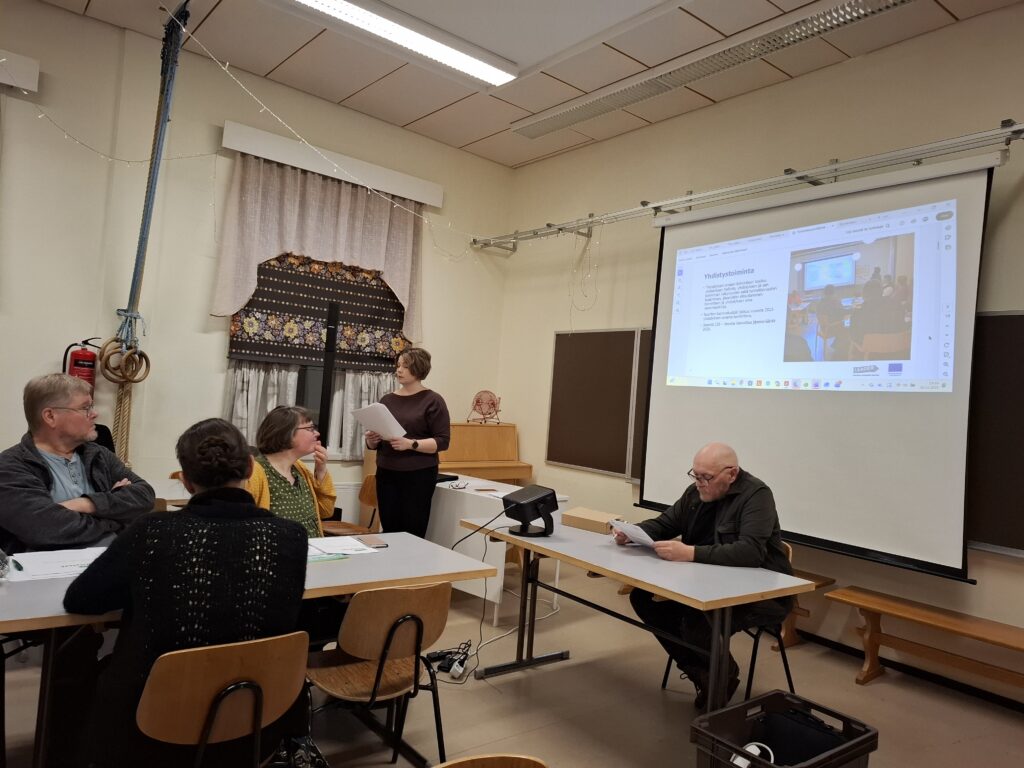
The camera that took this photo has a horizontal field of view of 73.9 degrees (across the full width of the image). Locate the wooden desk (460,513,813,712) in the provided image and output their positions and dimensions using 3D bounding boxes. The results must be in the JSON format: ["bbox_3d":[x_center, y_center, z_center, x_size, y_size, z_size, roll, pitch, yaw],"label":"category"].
[{"bbox_3d":[0.419,1.072,2.983,0.655,0.715,1.410,5,-1,-40],"label":"wooden desk"}]

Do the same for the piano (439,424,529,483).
[{"bbox_3d":[-0.558,0.915,6.293,1.480,1.120,0.600,6,-1,-44],"label":"piano"}]

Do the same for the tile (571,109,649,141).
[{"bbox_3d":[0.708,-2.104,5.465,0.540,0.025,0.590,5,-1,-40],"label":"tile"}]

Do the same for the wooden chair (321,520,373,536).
[{"bbox_3d":[-1.008,0.939,4.114,0.500,0.790,0.460,5,-1,-40],"label":"wooden chair"}]

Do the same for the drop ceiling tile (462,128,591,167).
[{"bbox_3d":[0.113,-2.143,6.081,0.640,0.025,1.130,5,-1,-40],"label":"drop ceiling tile"}]

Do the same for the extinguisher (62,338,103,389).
[{"bbox_3d":[-2.977,-0.053,4.711,0.220,0.520,0.170,5,-1,-39],"label":"extinguisher"}]

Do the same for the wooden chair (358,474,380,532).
[{"bbox_3d":[-1.060,1.014,4.540,0.470,0.780,0.430,5,-1,-28],"label":"wooden chair"}]

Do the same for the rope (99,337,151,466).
[{"bbox_3d":[-2.589,0.119,4.516,0.270,0.880,0.180,5,-1,-40],"label":"rope"}]

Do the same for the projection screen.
[{"bbox_3d":[1.597,-0.133,4.015,0.080,2.070,2.060,5,-1,-40],"label":"projection screen"}]

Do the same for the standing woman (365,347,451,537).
[{"bbox_3d":[-0.670,0.598,4.250,0.500,1.660,0.420,4,-1,40],"label":"standing woman"}]

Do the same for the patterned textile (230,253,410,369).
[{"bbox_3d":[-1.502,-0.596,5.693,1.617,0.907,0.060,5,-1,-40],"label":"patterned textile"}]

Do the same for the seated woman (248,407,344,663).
[{"bbox_3d":[-0.970,0.753,3.070,0.680,1.260,0.500,4,-1,44],"label":"seated woman"}]

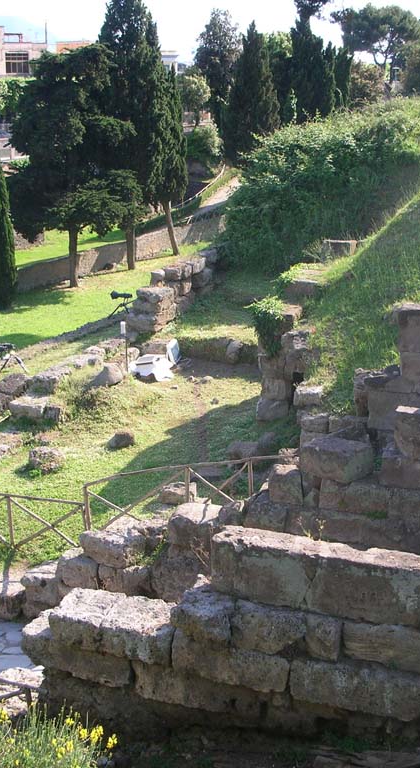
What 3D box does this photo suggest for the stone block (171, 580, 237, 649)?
[{"bbox_3d":[-0.085,2.867,12.895,0.700,0.520,0.650,5,18,17],"label":"stone block"}]

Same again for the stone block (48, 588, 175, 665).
[{"bbox_3d":[-1.328,3.467,14.817,1.690,0.480,0.840,6,17,19],"label":"stone block"}]

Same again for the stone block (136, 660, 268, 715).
[{"bbox_3d":[-0.048,4.072,14.552,1.911,0.539,0.700,6,18,19],"label":"stone block"}]

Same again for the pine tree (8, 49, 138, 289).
[{"bbox_3d":[-6.335,-9.889,48.040,5.656,10.871,5.373,-1,16,0],"label":"pine tree"}]

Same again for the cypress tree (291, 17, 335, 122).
[{"bbox_3d":[5.867,-17.509,59.501,2.600,7.200,2.600,-1,17,0],"label":"cypress tree"}]

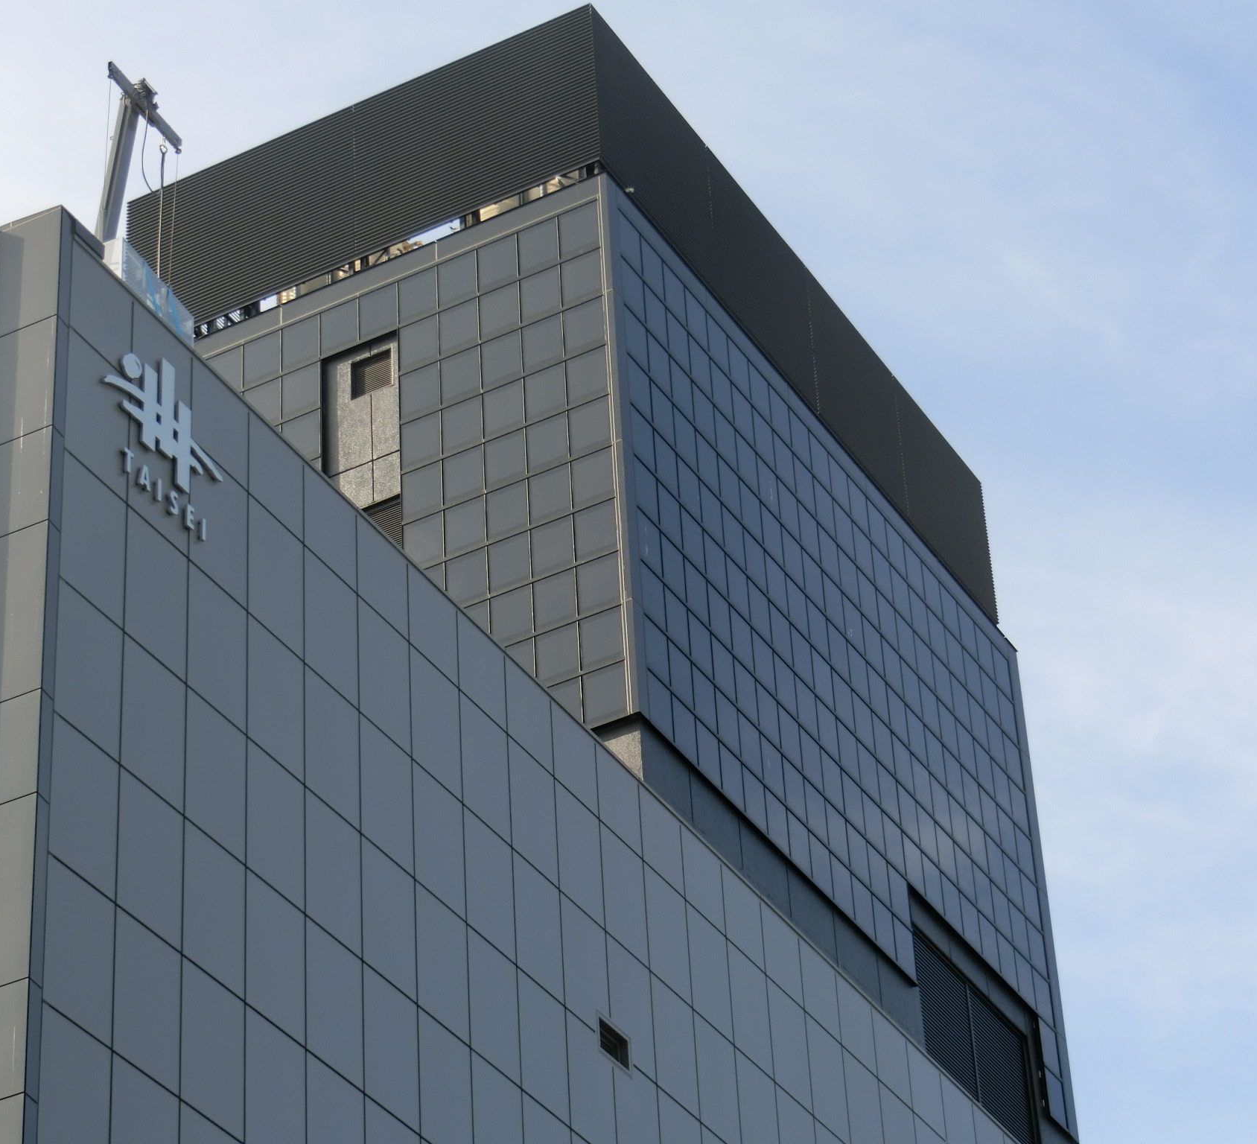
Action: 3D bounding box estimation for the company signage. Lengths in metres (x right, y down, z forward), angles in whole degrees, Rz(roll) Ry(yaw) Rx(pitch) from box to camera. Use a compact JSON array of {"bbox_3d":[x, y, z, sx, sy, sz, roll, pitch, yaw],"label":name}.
[{"bbox_3d":[-5.306,-1.593,46.678,0.101,2.041,2.409,-20,-39,21],"label":"company signage"}]

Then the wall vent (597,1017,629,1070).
[{"bbox_3d":[-0.211,6.077,52.604,0.120,0.503,0.843,-20,-39,21],"label":"wall vent"}]

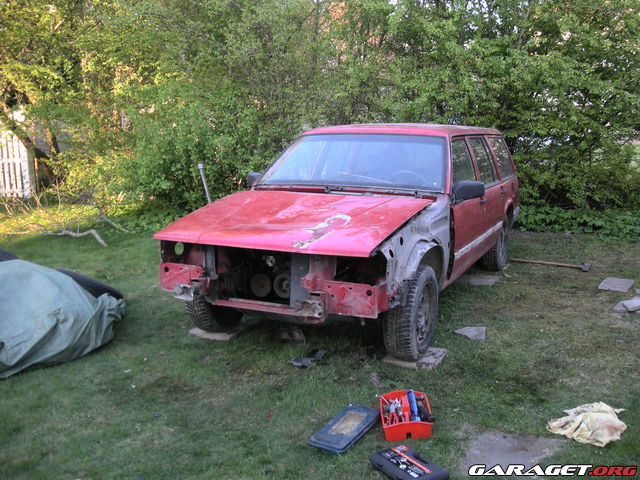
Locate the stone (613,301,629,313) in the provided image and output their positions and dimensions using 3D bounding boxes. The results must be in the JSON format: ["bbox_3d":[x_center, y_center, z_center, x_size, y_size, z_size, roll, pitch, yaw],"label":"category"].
[{"bbox_3d":[2.556,0.582,5.281,0.250,0.040,0.320,6,11,33],"label":"stone"}]

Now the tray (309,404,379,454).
[{"bbox_3d":[0.130,0.940,3.200,0.190,0.050,0.470,4,11,25],"label":"tray"}]

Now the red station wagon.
[{"bbox_3d":[0.576,-0.255,5.737,1.780,1.480,4.600,4,11,25],"label":"red station wagon"}]

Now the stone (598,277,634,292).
[{"bbox_3d":[2.806,0.437,6.116,0.250,0.040,0.520,5,11,32],"label":"stone"}]

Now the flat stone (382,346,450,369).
[{"bbox_3d":[0.628,0.769,4.221,0.345,0.045,0.365,4,10,24],"label":"flat stone"}]

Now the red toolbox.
[{"bbox_3d":[0.433,0.895,3.267,0.230,0.115,0.340,-1,10,0],"label":"red toolbox"}]

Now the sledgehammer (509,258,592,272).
[{"bbox_3d":[2.510,0.249,7.116,0.890,0.065,0.140,6,11,33],"label":"sledgehammer"}]

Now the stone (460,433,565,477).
[{"bbox_3d":[0.903,1.001,2.971,0.460,0.040,0.470,3,10,20],"label":"stone"}]

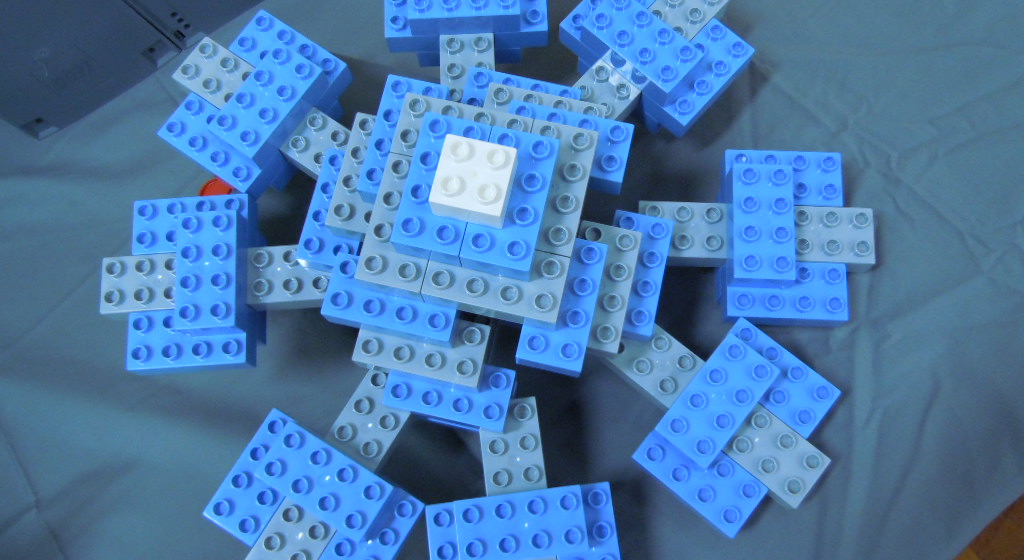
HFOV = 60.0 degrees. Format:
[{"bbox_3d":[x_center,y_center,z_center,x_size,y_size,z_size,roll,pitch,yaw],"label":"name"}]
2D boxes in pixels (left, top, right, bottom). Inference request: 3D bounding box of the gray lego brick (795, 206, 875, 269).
[{"bbox_3d":[0.166,-0.023,0.492,0.064,0.024,0.032,2,76,2],"label":"gray lego brick"}]

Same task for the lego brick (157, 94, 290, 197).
[{"bbox_3d":[-0.168,-0.077,0.517,0.064,0.023,0.032,34,79,9],"label":"lego brick"}]

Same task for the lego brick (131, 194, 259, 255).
[{"bbox_3d":[-0.180,-0.029,0.506,0.064,0.022,0.032,-4,76,0],"label":"lego brick"}]

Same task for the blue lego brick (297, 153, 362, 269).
[{"bbox_3d":[-0.091,-0.037,0.483,0.032,0.023,0.064,12,76,4],"label":"blue lego brick"}]

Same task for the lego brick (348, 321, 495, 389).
[{"bbox_3d":[-0.044,0.033,0.449,0.064,0.023,0.032,12,76,5],"label":"lego brick"}]

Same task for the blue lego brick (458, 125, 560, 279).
[{"bbox_3d":[0.000,-0.035,0.405,0.032,0.023,0.064,12,76,5],"label":"blue lego brick"}]

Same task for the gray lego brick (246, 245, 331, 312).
[{"bbox_3d":[-0.128,-0.001,0.492,0.064,0.024,0.032,-4,76,0],"label":"gray lego brick"}]

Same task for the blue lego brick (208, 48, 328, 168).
[{"bbox_3d":[-0.137,-0.099,0.502,0.032,0.023,0.064,34,79,9],"label":"blue lego brick"}]

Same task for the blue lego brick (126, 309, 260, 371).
[{"bbox_3d":[-0.176,0.033,0.490,0.064,0.022,0.032,-4,76,0],"label":"blue lego brick"}]

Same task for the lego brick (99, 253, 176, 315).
[{"bbox_3d":[-0.194,0.003,0.498,0.064,0.022,0.032,-4,76,0],"label":"lego brick"}]

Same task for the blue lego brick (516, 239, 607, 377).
[{"bbox_3d":[0.025,0.012,0.433,0.032,0.022,0.064,12,76,5],"label":"blue lego brick"}]

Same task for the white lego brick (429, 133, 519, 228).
[{"bbox_3d":[-0.016,-0.043,0.388,0.032,0.022,0.032,12,76,5],"label":"white lego brick"}]

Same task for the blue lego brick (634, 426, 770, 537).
[{"bbox_3d":[0.098,0.102,0.466,0.064,0.022,0.032,38,80,10],"label":"blue lego brick"}]

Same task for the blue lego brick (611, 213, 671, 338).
[{"bbox_3d":[0.064,-0.002,0.474,0.032,0.024,0.064,13,77,4],"label":"blue lego brick"}]

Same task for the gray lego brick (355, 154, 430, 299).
[{"bbox_3d":[-0.050,-0.025,0.424,0.032,0.023,0.064,12,76,5],"label":"gray lego brick"}]

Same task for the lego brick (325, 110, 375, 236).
[{"bbox_3d":[-0.073,-0.053,0.467,0.032,0.023,0.064,12,76,4],"label":"lego brick"}]

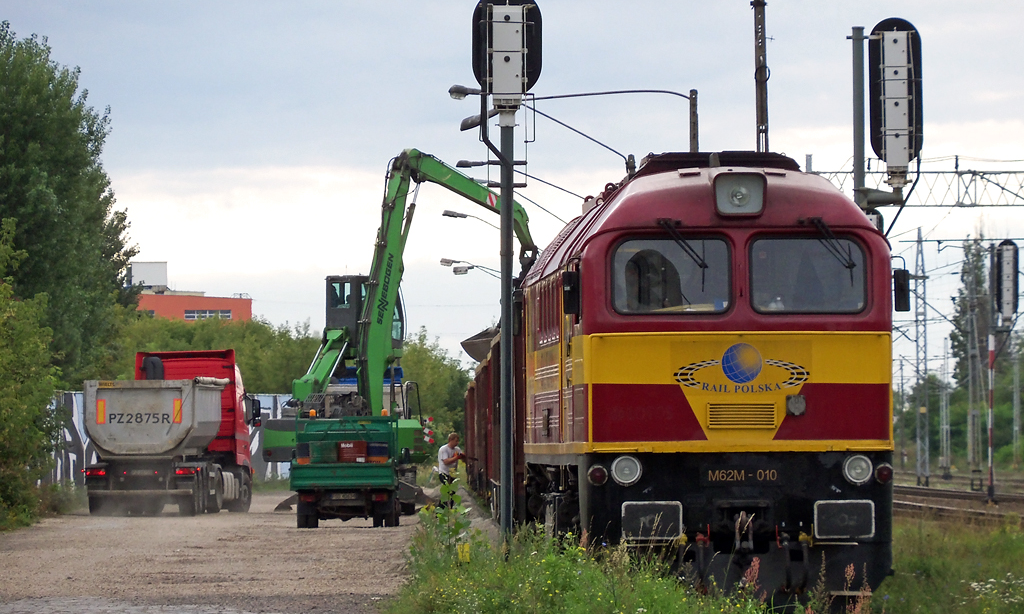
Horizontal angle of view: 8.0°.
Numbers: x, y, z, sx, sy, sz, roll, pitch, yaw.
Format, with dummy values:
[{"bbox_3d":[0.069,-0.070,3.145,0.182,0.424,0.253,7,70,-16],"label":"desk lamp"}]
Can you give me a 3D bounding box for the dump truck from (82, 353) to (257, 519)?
[{"bbox_3d":[-8.013,2.977,174.000,2.650,3.900,12.000,0,-1,4],"label":"dump truck"}]

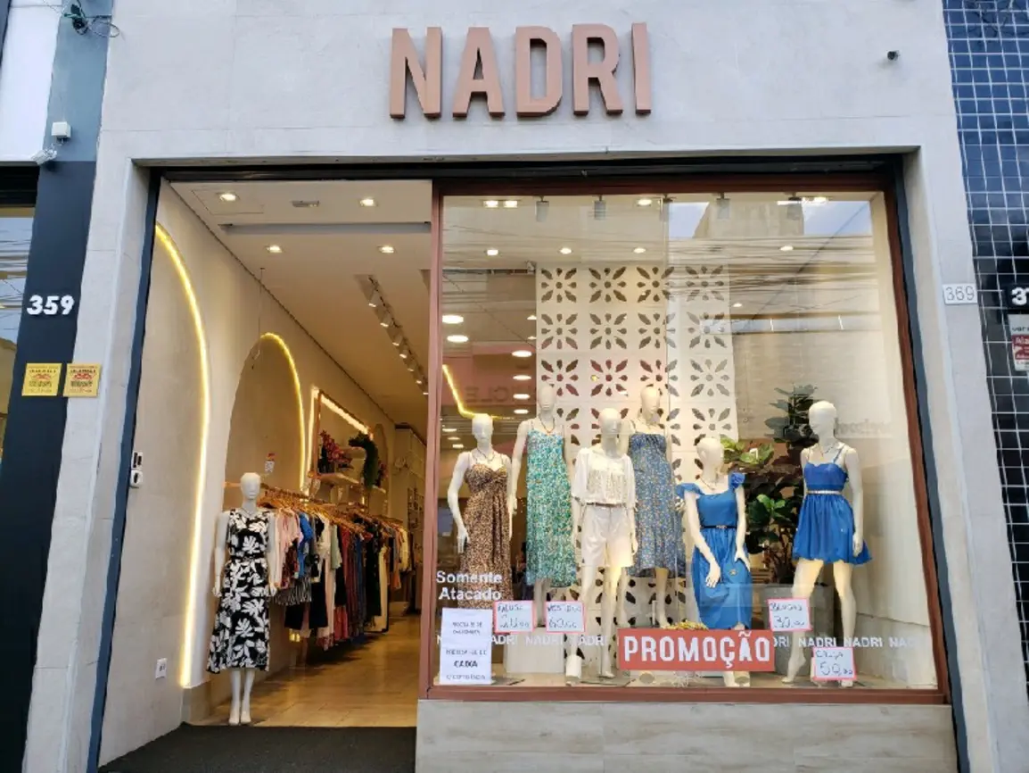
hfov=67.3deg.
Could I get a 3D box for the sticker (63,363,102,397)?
[{"bbox_3d":[-2.510,-0.037,4.484,0.200,0.194,0.008,0,-12,2],"label":"sticker"}]

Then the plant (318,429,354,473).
[{"bbox_3d":[-2.131,0.781,9.211,0.360,0.500,0.380,0,-12,2],"label":"plant"}]

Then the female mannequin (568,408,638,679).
[{"bbox_3d":[0.553,0.969,4.889,0.430,1.680,0.370,2,-12,-7],"label":"female mannequin"}]

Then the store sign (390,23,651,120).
[{"bbox_3d":[0.030,-1.941,4.766,1.580,0.590,0.065,0,-12,2],"label":"store sign"}]

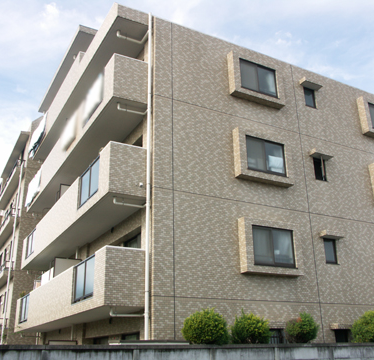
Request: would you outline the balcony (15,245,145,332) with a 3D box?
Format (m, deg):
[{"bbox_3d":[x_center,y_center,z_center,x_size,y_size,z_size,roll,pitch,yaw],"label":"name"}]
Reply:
[{"bbox_3d":[-4.258,4.205,15.755,1.120,1.370,11.720,10,-24,-27],"label":"balcony"}]

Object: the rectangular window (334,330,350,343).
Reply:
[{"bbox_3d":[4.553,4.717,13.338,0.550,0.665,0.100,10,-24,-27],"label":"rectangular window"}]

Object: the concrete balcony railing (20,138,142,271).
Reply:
[{"bbox_3d":[-4.315,1.632,16.737,1.120,1.400,11.720,10,-24,-27],"label":"concrete balcony railing"}]

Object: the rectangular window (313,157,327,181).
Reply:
[{"bbox_3d":[4.511,-0.353,15.456,0.480,0.790,0.100,10,-24,-27],"label":"rectangular window"}]

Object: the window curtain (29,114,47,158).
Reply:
[{"bbox_3d":[-7.111,-2.158,21.989,0.180,1.200,2.700,10,-24,-27],"label":"window curtain"}]

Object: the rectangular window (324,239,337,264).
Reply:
[{"bbox_3d":[4.552,2.267,14.442,0.470,0.790,0.100,10,-24,-27],"label":"rectangular window"}]

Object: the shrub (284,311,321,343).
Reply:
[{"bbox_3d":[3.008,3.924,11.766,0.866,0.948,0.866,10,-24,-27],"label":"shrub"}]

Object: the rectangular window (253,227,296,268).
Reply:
[{"bbox_3d":[2.487,1.890,12.971,1.460,1.110,0.100,10,-24,-27],"label":"rectangular window"}]

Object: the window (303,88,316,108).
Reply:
[{"bbox_3d":[4.435,-2.943,16.438,0.470,0.750,0.100,10,-24,-27],"label":"window"}]

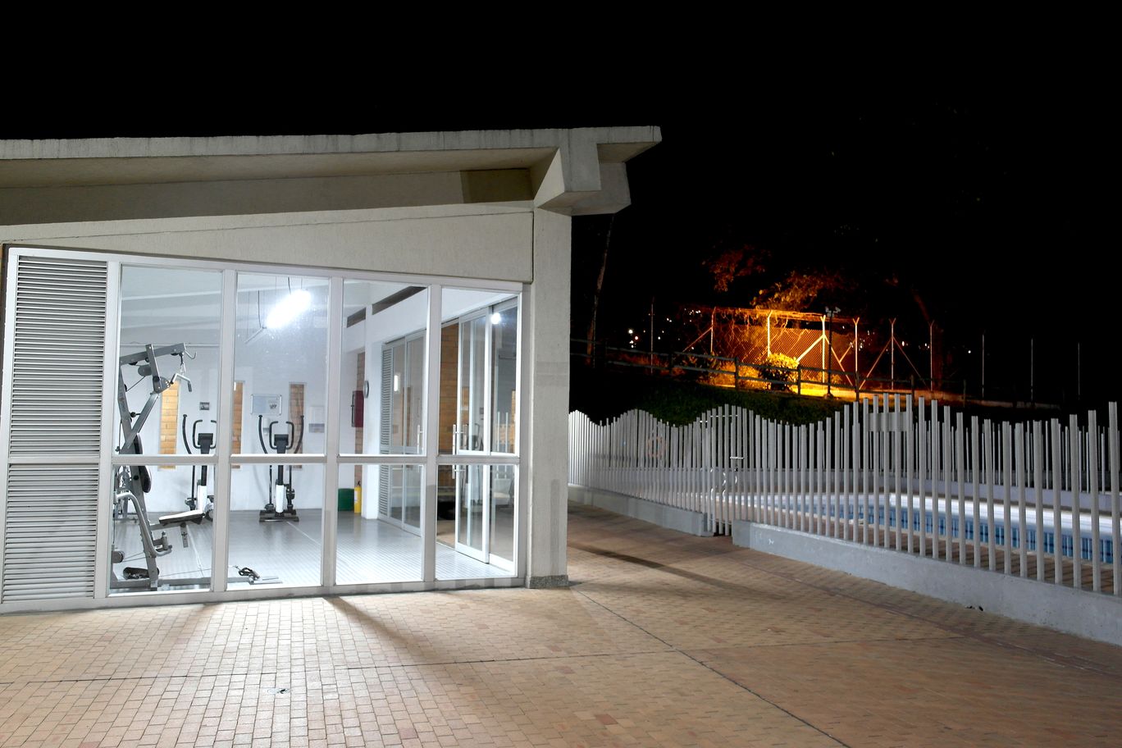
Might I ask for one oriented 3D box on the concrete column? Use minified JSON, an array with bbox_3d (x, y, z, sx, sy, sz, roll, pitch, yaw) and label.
[{"bbox_3d":[-0.161,0.236,8.844,0.382,3.474,0.404,2,-3,-20],"label":"concrete column"}]

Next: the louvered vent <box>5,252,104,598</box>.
[{"bbox_3d":[-3.958,0.420,7.335,0.633,2.682,0.091,2,-3,-20],"label":"louvered vent"}]

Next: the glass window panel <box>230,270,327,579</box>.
[{"bbox_3d":[-2.356,0.471,7.826,0.747,2.616,0.055,2,-3,-21],"label":"glass window panel"}]

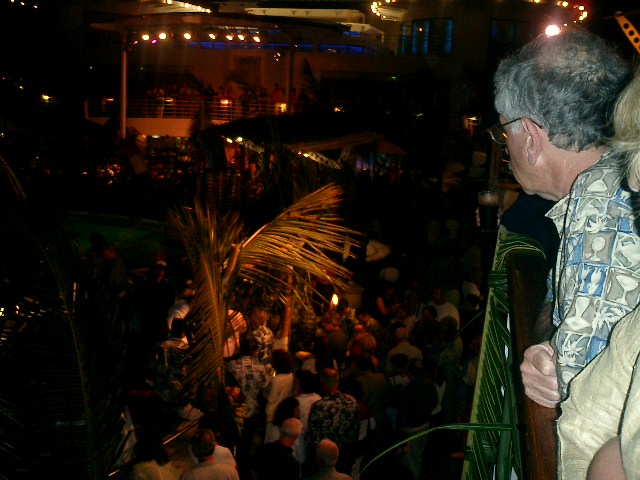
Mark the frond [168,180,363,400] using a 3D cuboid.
[{"bbox_3d":[-0.580,0.580,6.900,1.950,2.200,1.200,1,11,0],"label":"frond"}]

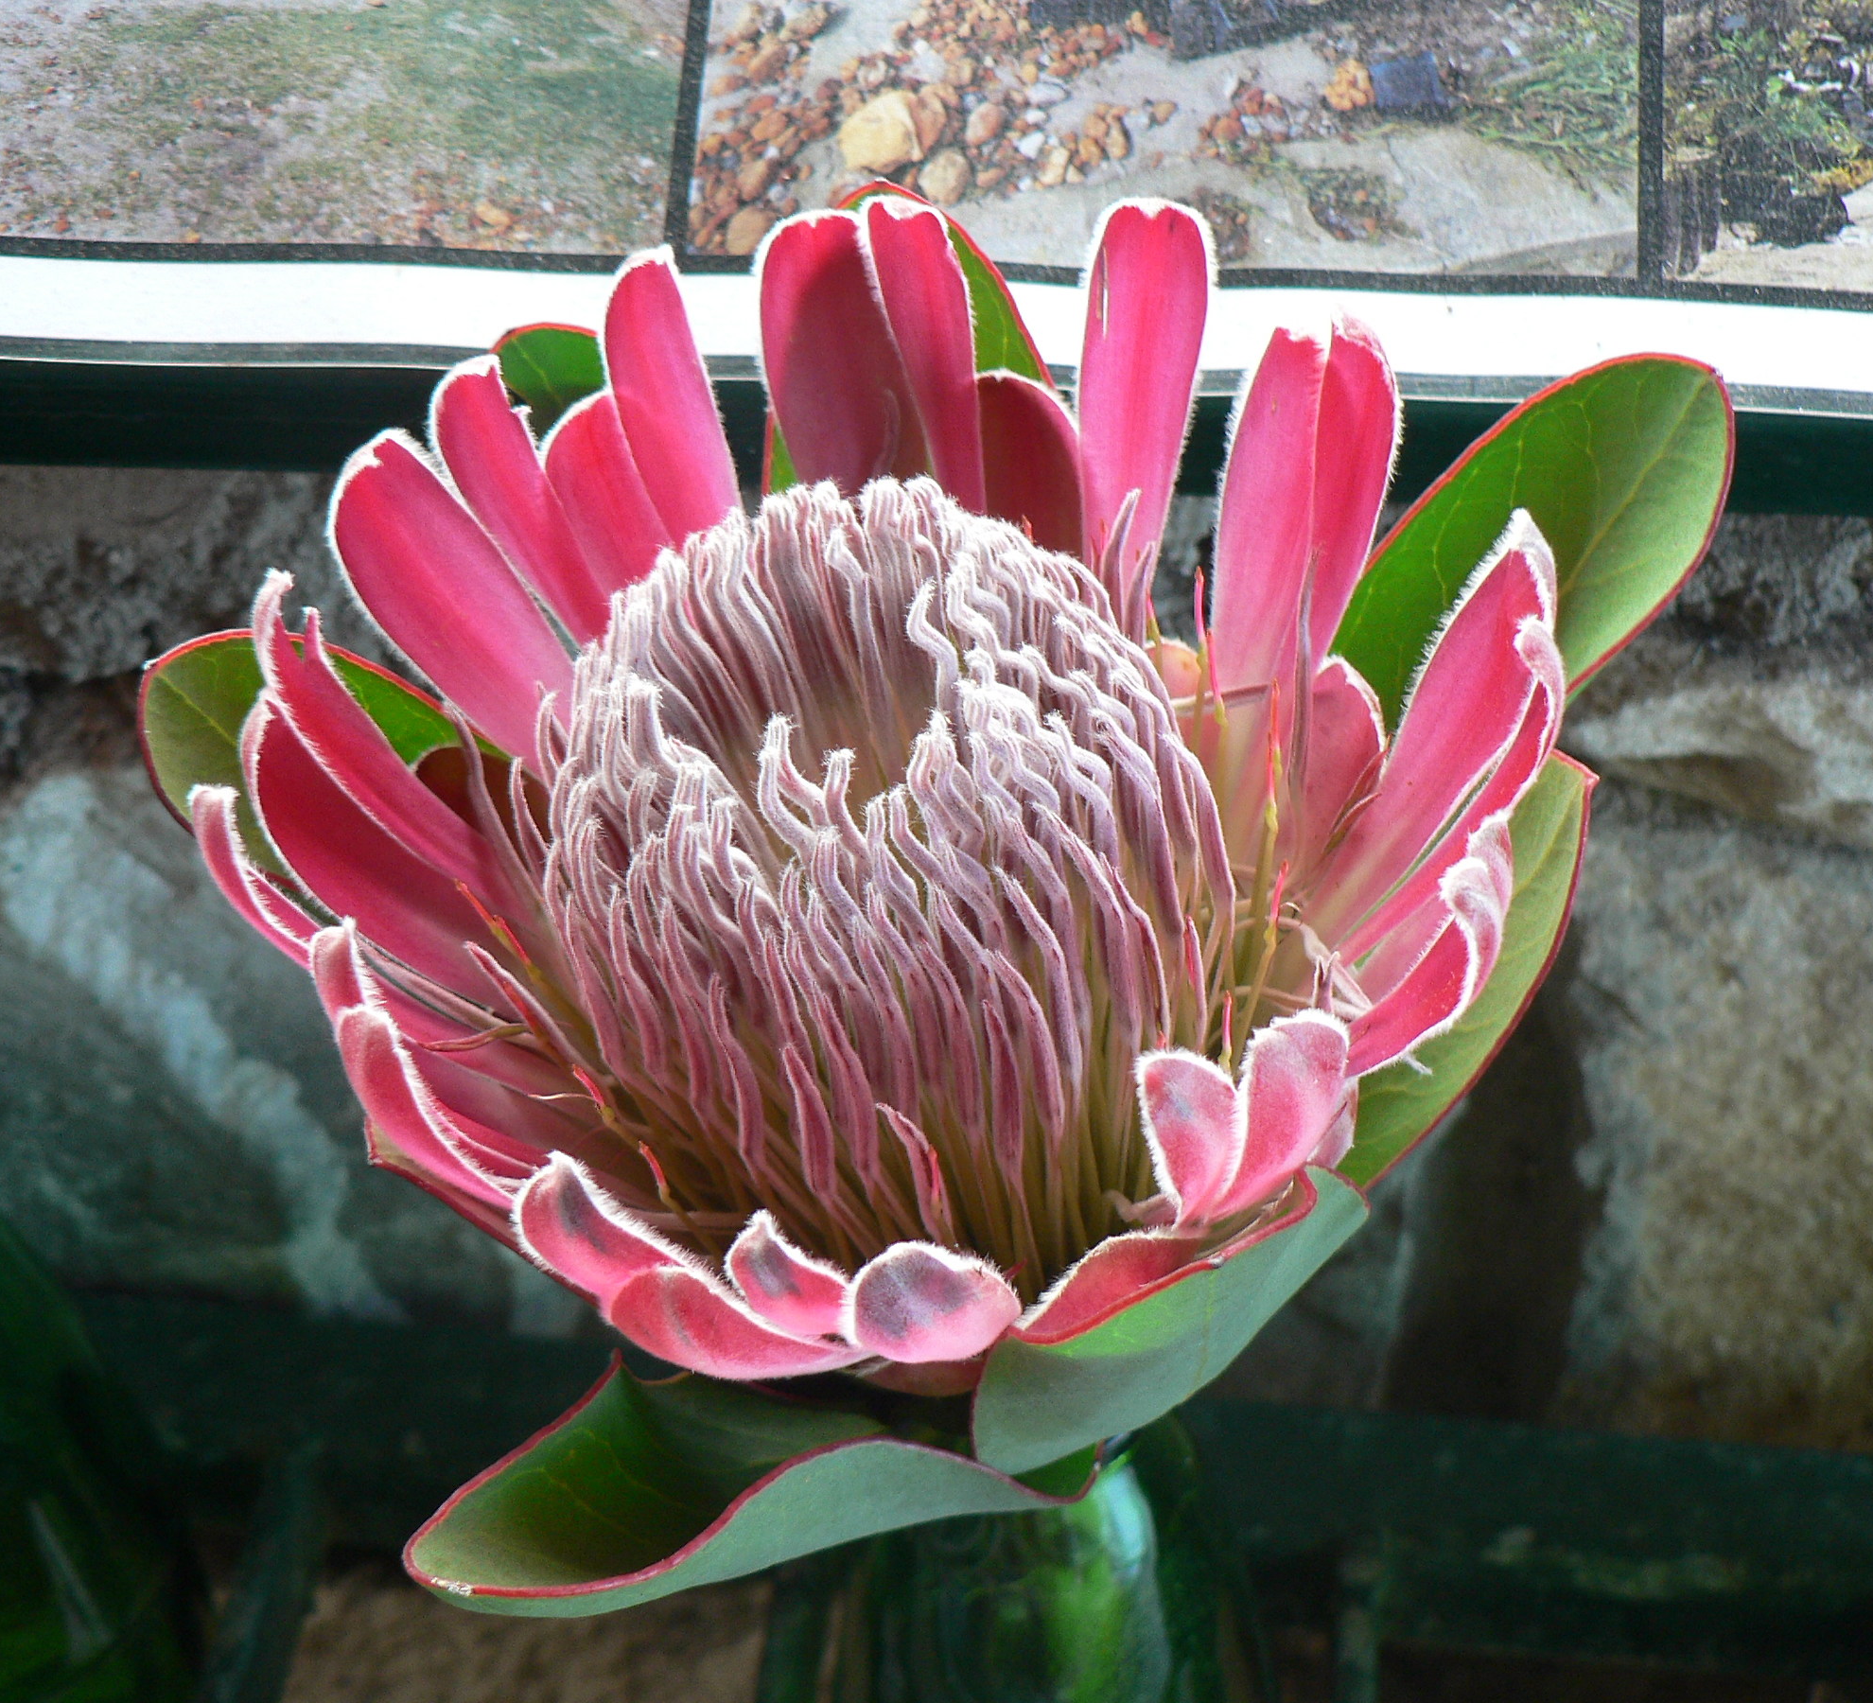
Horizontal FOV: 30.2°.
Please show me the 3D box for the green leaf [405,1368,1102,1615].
[{"bbox_3d":[-0.019,0.065,0.362,0.070,0.022,0.036,-9,35,-42],"label":"green leaf"}]

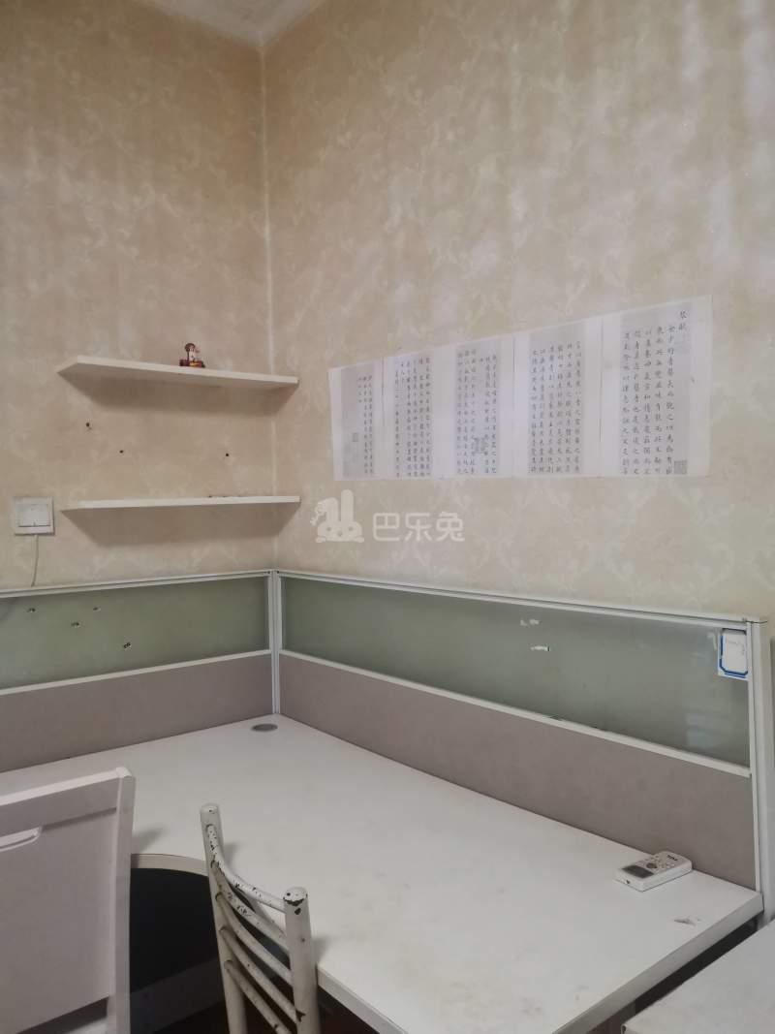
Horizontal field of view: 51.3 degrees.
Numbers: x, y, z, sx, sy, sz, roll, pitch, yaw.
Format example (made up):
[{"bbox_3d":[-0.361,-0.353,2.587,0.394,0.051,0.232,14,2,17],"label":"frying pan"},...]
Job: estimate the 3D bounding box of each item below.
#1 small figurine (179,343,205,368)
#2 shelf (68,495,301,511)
[{"bbox_3d":[-0.506,-0.411,2.092,0.058,0.066,0.050,-2,2,-31],"label":"small figurine"},{"bbox_3d":[-0.521,-0.038,2.106,0.606,0.017,0.139,-2,2,-39],"label":"shelf"}]

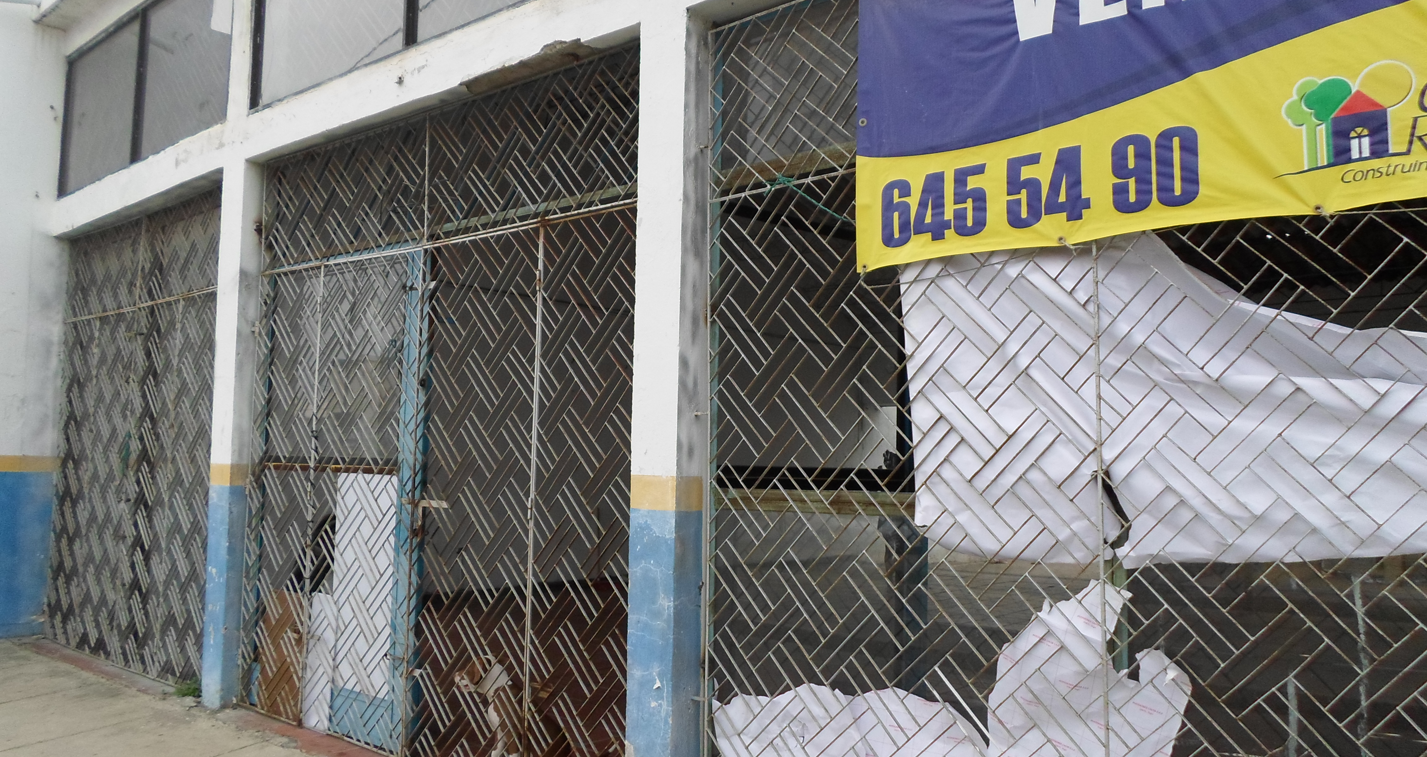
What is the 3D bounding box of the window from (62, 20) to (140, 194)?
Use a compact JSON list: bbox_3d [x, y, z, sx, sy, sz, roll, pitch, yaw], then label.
[{"bbox_3d":[-4.429,-1.931,7.429,1.255,0.999,0.059,-3,-6,39],"label":"window"}]

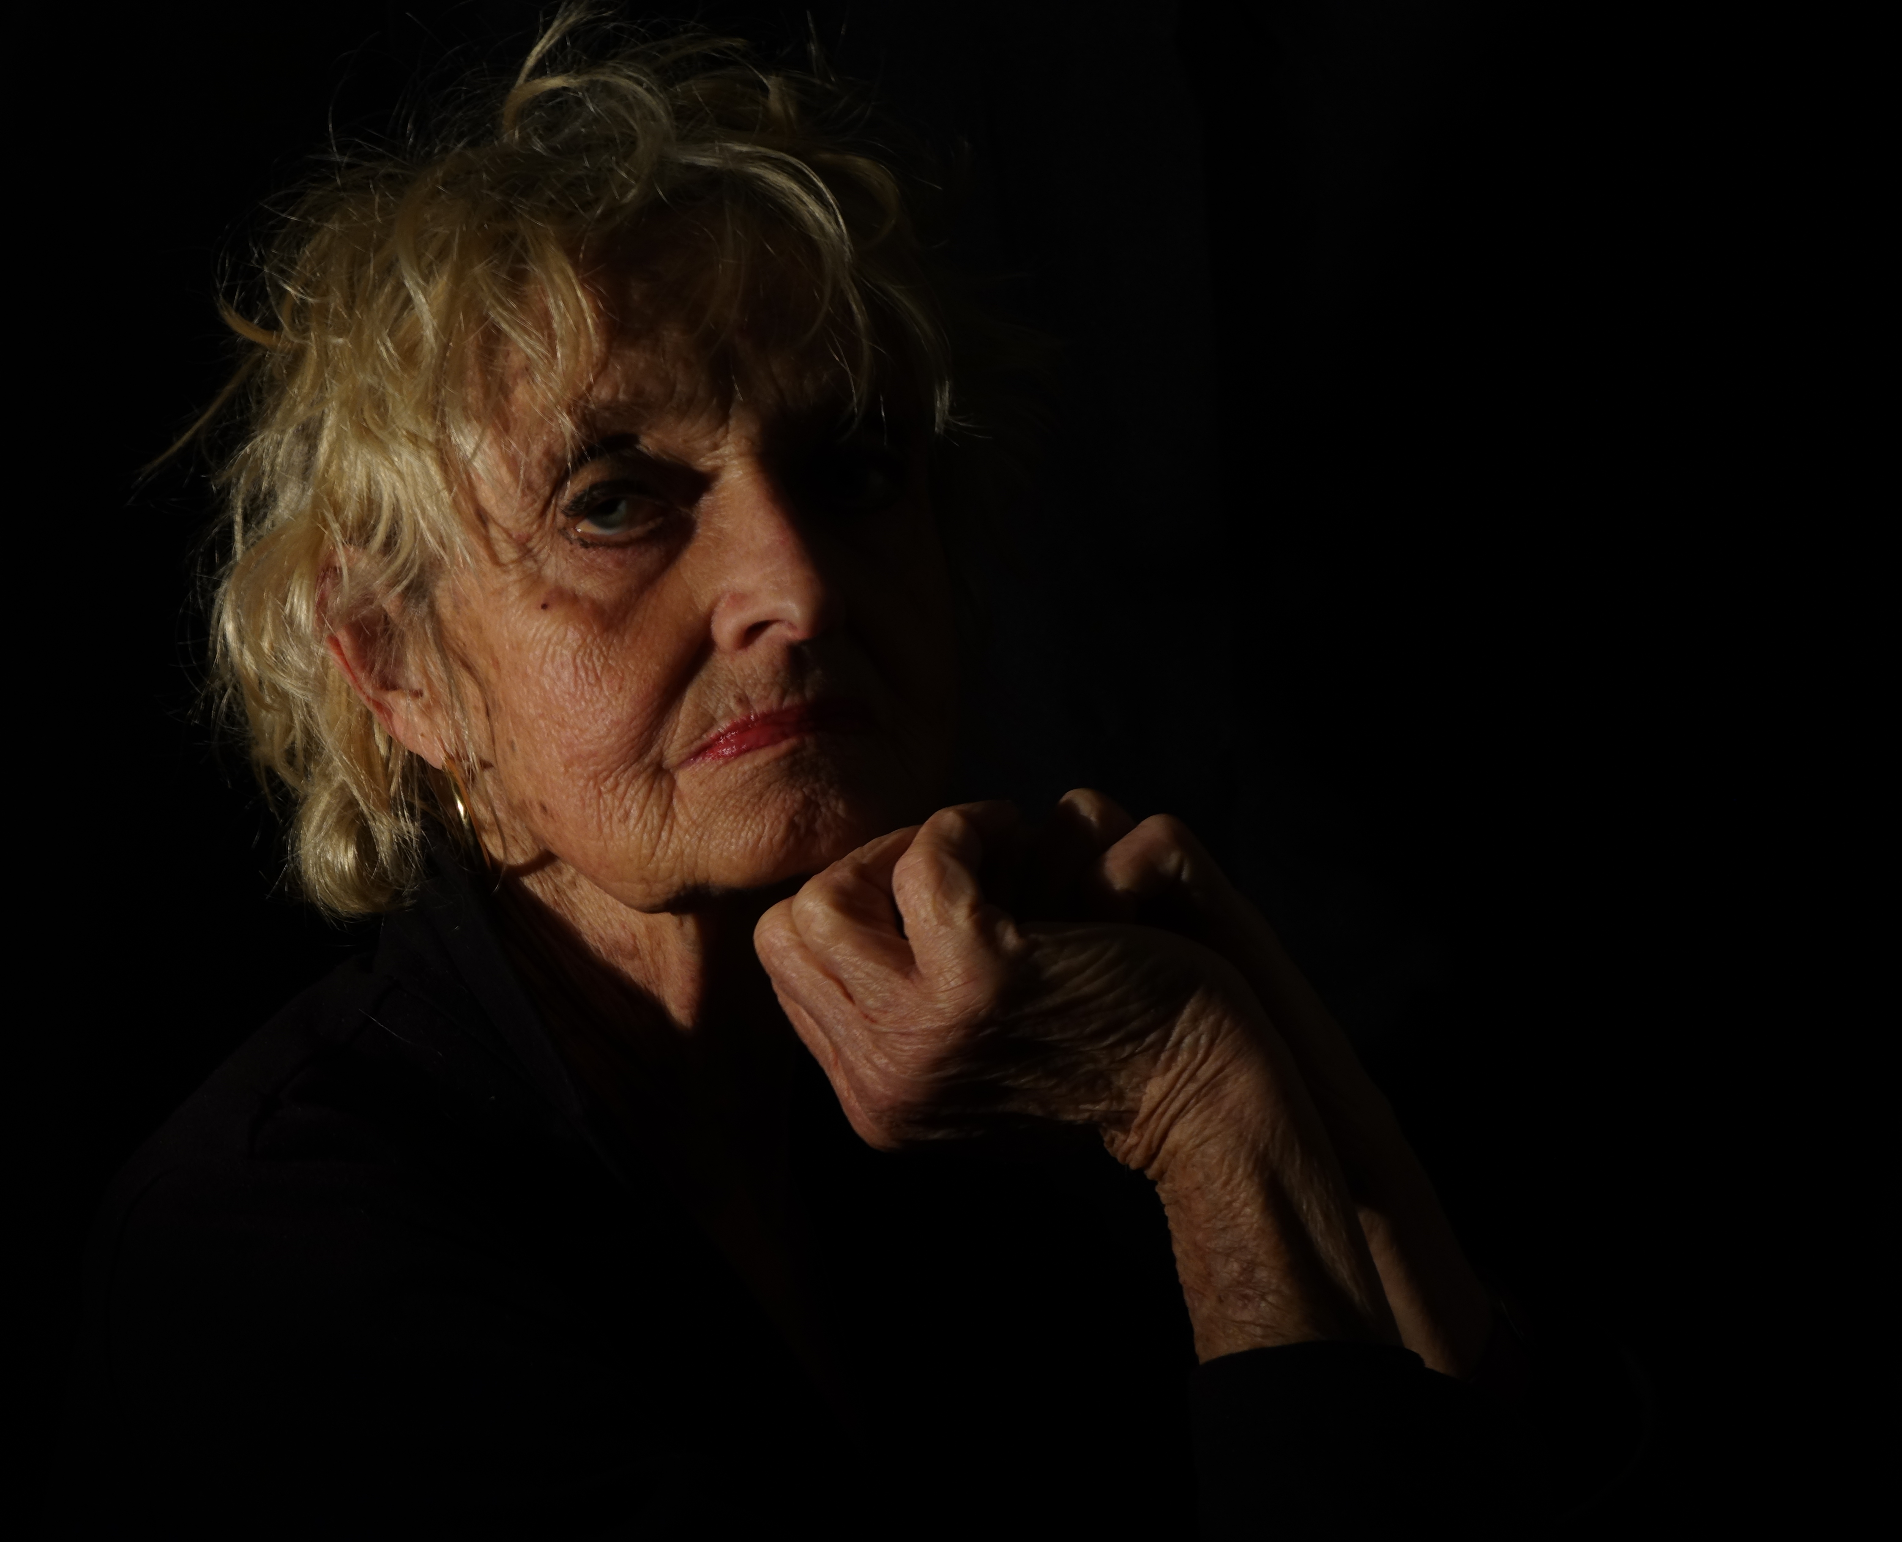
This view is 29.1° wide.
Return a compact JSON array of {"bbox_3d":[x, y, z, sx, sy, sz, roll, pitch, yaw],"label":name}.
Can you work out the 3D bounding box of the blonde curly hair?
[{"bbox_3d":[-0.095,-0.085,1.035,0.230,0.250,0.235,-4,-3,-20],"label":"blonde curly hair"}]

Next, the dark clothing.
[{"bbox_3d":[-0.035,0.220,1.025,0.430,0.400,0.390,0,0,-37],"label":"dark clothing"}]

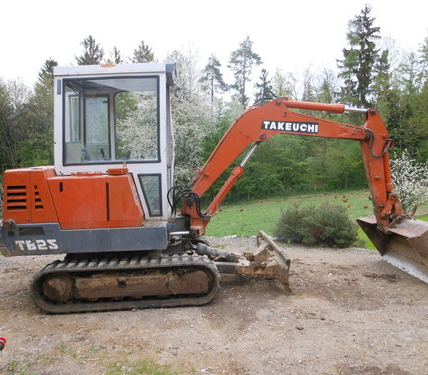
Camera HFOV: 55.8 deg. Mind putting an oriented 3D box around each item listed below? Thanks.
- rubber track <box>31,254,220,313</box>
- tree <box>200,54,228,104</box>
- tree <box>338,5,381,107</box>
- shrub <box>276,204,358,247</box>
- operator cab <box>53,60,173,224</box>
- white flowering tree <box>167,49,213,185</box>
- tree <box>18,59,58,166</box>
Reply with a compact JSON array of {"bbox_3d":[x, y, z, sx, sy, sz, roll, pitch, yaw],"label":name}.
[{"bbox_3d":[-0.851,0.959,4.087,1.830,0.450,0.310,-2,5,-5],"label":"rubber track"},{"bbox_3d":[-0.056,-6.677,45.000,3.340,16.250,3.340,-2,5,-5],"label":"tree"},{"bbox_3d":[13.766,-8.222,38.000,4.320,17.950,4.320,-2,5,-5],"label":"tree"},{"bbox_3d":[1.711,0.651,6.750,1.350,0.720,1.150,-2,5,-5],"label":"shrub"},{"bbox_3d":[-1.010,-0.475,4.626,1.220,1.600,1.000,-2,5,-5],"label":"operator cab"},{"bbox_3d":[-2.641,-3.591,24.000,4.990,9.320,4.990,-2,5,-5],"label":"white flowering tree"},{"bbox_3d":[-14.410,-4.587,35.000,4.670,13.160,4.670,-2,5,-5],"label":"tree"}]

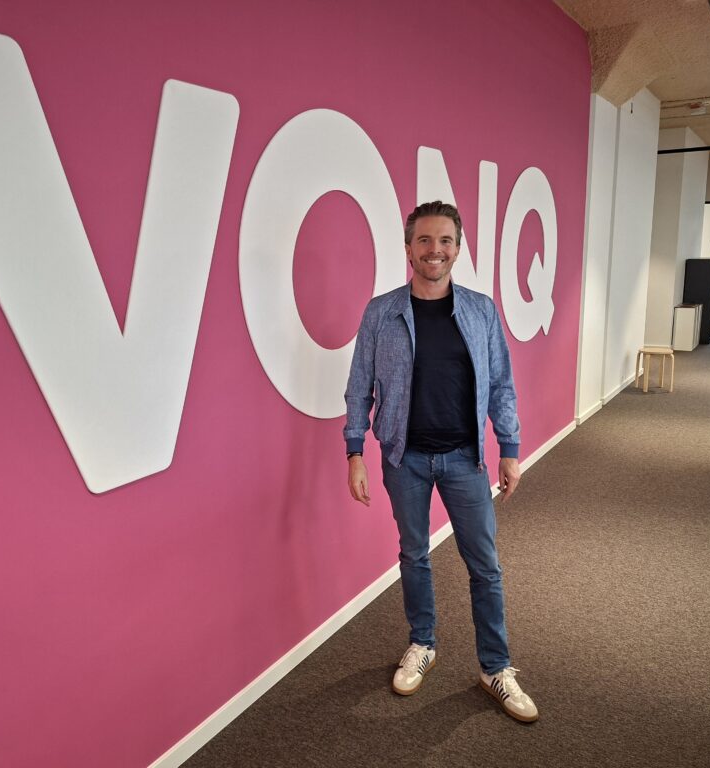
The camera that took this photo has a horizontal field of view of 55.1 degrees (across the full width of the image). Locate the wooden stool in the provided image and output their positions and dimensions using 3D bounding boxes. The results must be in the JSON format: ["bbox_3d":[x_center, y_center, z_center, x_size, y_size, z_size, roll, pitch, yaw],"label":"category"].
[{"bbox_3d":[3.381,-0.154,7.665,0.370,0.450,0.370,0,11,6],"label":"wooden stool"}]

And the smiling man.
[{"bbox_3d":[0.319,0.271,2.435,0.660,1.780,0.400,0,11,6],"label":"smiling man"}]

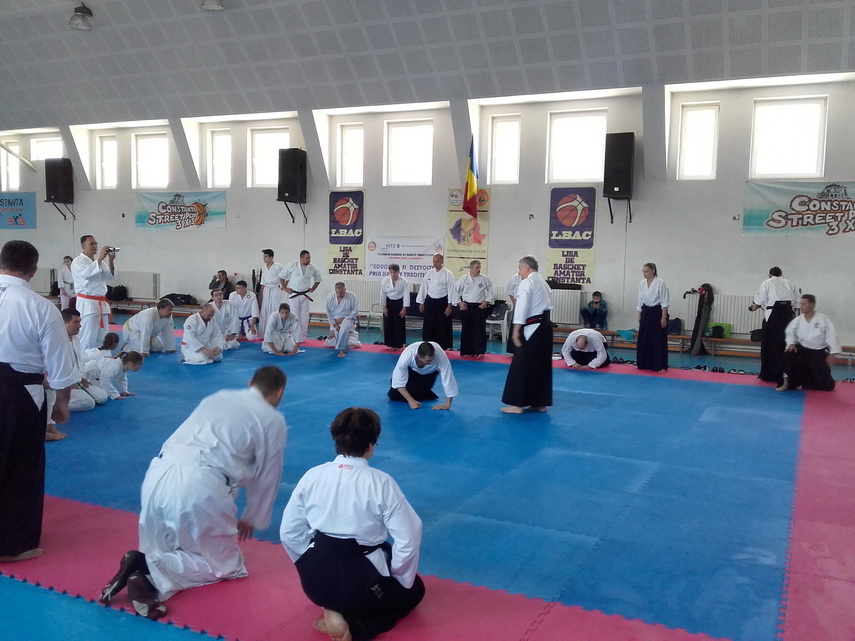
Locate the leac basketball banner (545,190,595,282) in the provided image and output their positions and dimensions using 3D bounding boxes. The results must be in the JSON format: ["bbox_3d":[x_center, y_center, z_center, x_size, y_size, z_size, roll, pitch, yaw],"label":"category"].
[{"bbox_3d":[2.938,-1.732,15.618,0.990,2.006,0.030,3,5,24],"label":"leac basketball banner"}]

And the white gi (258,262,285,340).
[{"bbox_3d":[-2.984,-0.481,14.729,0.500,1.770,0.340,2,5,9],"label":"white gi"}]

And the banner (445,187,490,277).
[{"bbox_3d":[0.848,-1.799,15.972,0.968,1.930,0.030,4,5,24],"label":"banner"}]

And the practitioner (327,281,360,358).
[{"bbox_3d":[-1.461,-0.049,13.168,0.620,1.200,0.950,1,5,0],"label":"practitioner"}]

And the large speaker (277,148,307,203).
[{"bbox_3d":[-2.979,-3.227,17.113,0.470,1.100,0.420,4,5,24],"label":"large speaker"}]

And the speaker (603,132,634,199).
[{"bbox_3d":[3.868,-3.093,15.334,0.530,1.220,0.460,3,5,25],"label":"speaker"}]

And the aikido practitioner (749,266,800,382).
[{"bbox_3d":[5.079,0.034,11.142,0.670,1.680,0.480,2,5,9],"label":"aikido practitioner"}]

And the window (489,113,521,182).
[{"bbox_3d":[1.614,-3.578,16.044,0.711,1.435,0.140,4,5,26],"label":"window"}]

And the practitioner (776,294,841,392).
[{"bbox_3d":[5.284,0.318,10.550,0.700,1.250,0.660,4,5,30],"label":"practitioner"}]

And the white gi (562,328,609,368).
[{"bbox_3d":[2.627,0.423,12.457,0.700,0.600,0.920,3,5,21],"label":"white gi"}]

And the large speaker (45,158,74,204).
[{"bbox_3d":[-9.633,-3.637,20.112,0.470,1.100,0.420,4,5,24],"label":"large speaker"}]

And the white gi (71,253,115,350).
[{"bbox_3d":[-4.654,-0.141,10.633,0.560,1.530,0.520,3,5,16],"label":"white gi"}]

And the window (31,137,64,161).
[{"bbox_3d":[-10.861,-4.446,21.843,1.261,1.474,0.120,3,5,24],"label":"window"}]

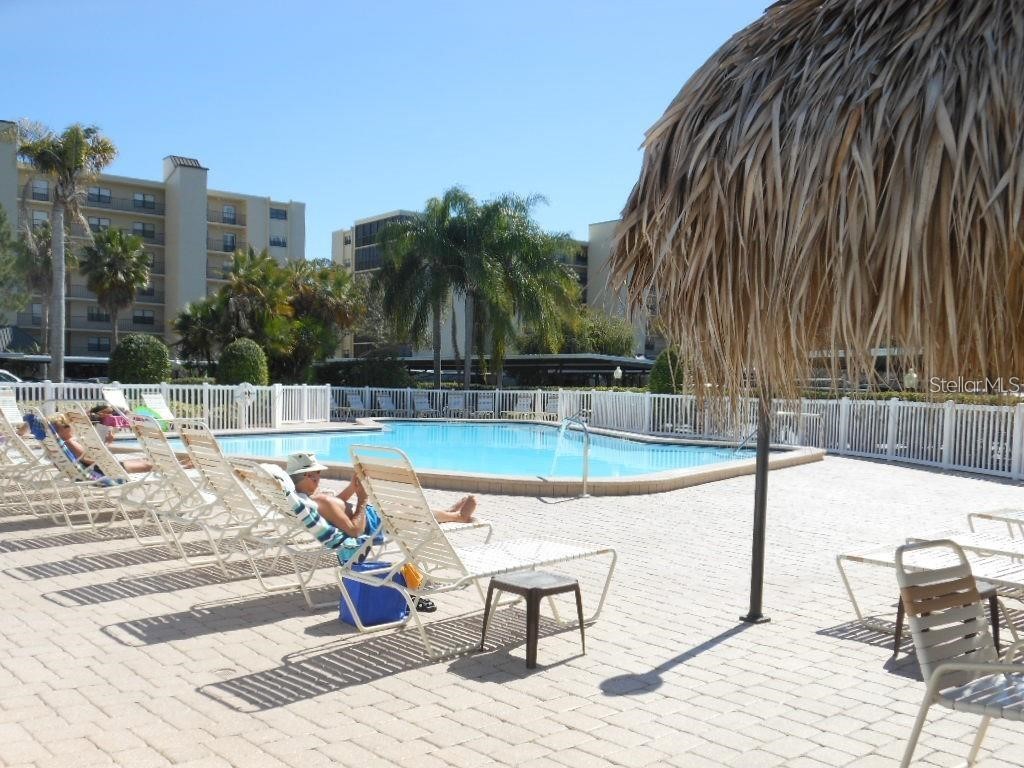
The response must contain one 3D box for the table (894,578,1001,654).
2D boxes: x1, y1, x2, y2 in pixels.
[{"bbox_3d":[2.559,1.388,5.720,0.430,0.430,0.430,1,1,-45],"label":"table"}]

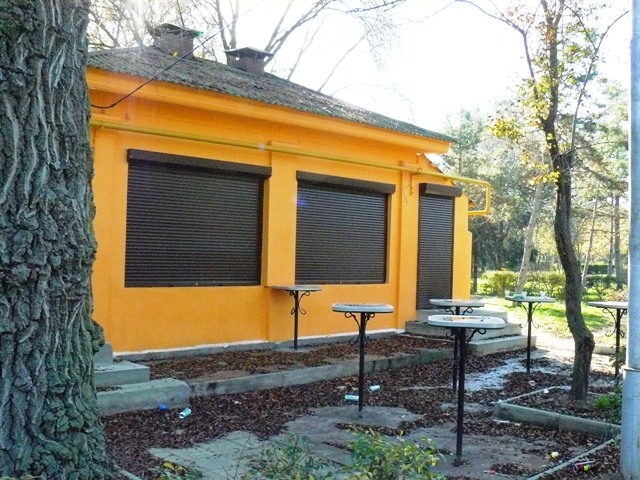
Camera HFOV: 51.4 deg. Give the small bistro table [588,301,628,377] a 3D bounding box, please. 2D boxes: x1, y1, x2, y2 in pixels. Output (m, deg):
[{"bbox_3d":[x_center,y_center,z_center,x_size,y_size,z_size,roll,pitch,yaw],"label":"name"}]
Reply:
[{"bbox_3d":[3.892,1.320,8.699,0.588,0.990,0.588,2,-1,-30],"label":"small bistro table"}]

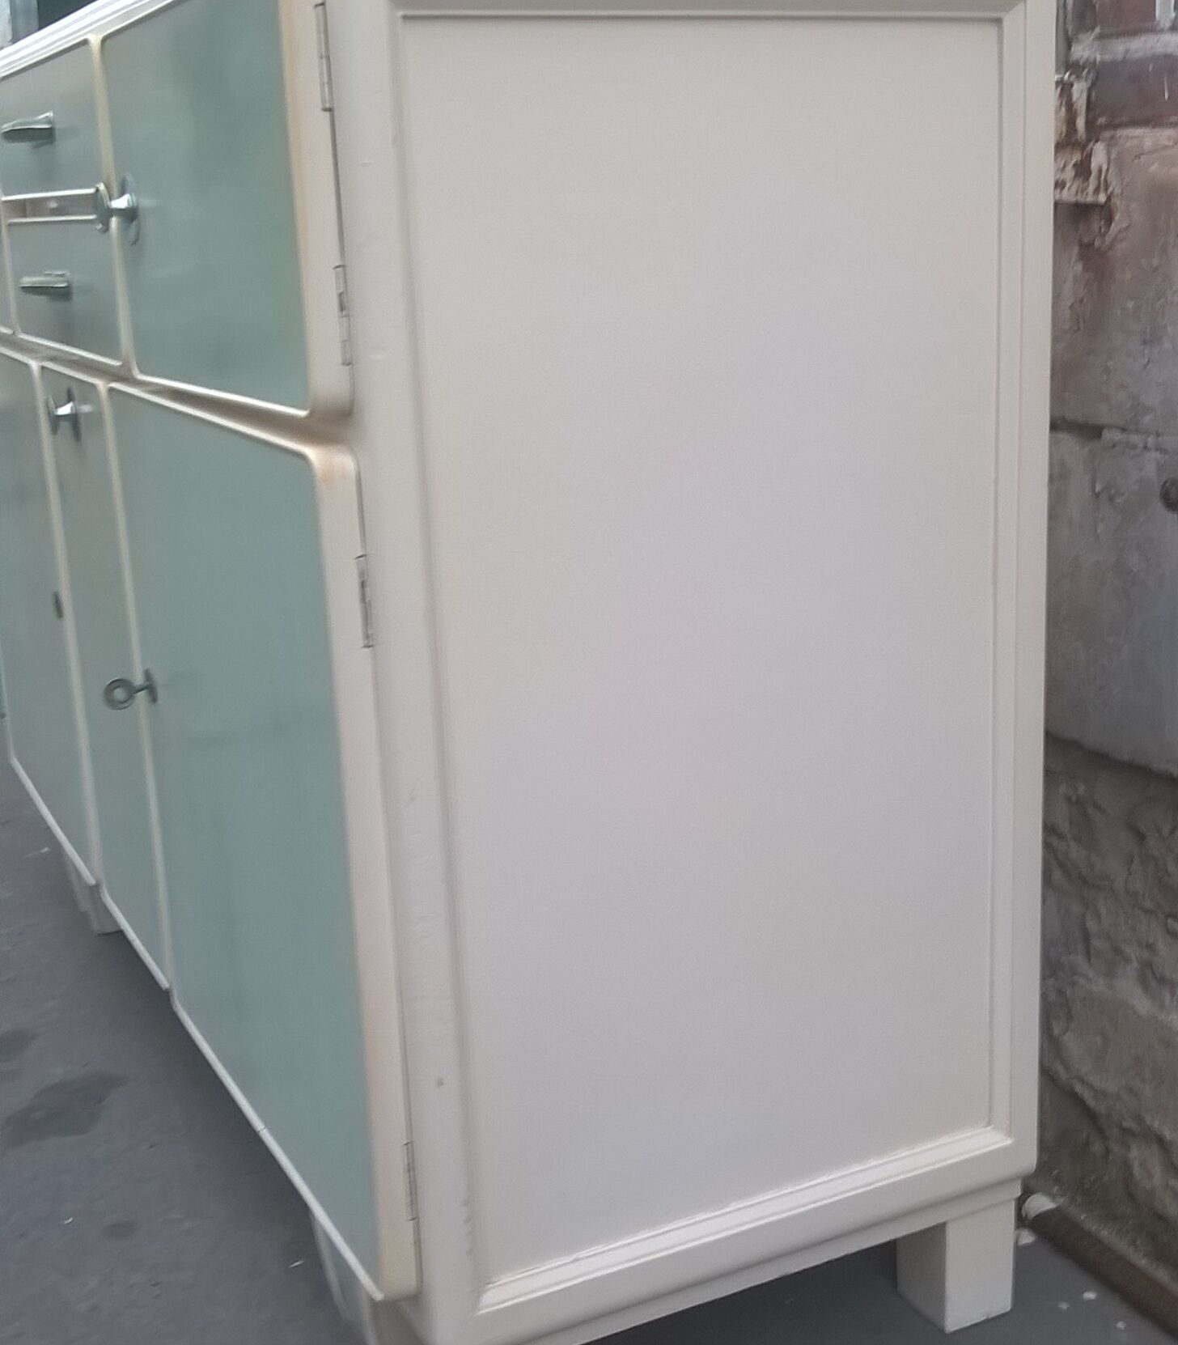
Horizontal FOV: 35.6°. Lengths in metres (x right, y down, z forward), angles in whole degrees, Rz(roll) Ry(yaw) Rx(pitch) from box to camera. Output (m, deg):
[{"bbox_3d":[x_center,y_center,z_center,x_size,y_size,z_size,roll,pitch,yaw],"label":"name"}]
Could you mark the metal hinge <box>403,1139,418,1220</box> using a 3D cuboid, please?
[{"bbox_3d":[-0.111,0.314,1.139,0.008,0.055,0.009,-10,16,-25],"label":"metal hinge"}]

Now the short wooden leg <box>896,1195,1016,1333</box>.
[{"bbox_3d":[0.281,0.440,1.410,0.061,0.098,0.059,-10,16,-25],"label":"short wooden leg"}]

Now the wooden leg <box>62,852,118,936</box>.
[{"bbox_3d":[-0.600,0.260,2.267,0.081,0.098,0.087,-10,16,-25],"label":"wooden leg"}]

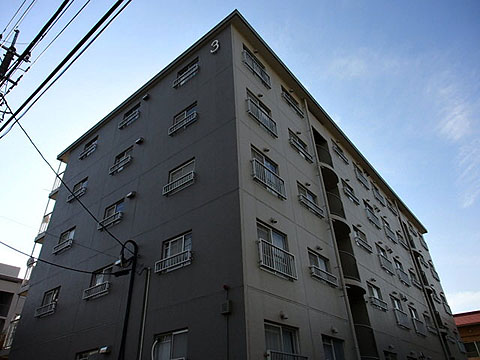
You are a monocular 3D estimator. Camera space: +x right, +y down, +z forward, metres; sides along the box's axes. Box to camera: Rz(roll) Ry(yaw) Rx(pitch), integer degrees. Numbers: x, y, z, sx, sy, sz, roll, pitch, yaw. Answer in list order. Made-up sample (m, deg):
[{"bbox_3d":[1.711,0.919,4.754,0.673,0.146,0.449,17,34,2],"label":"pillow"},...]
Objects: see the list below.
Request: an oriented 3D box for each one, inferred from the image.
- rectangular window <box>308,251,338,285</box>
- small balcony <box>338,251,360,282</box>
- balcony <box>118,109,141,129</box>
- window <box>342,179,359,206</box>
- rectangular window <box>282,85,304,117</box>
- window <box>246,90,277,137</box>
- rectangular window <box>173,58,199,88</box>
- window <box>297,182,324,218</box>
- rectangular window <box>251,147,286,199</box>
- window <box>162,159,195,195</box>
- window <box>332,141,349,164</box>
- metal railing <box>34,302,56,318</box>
[{"bbox_3d":[2.786,2.977,11.753,0.200,0.990,1.640,-26,-41,30],"label":"rectangular window"},{"bbox_3d":[4.594,3.599,14.299,0.500,1.070,1.750,-26,-40,31],"label":"small balcony"},{"bbox_3d":[-5.357,-2.913,16.865,1.530,0.290,0.200,-26,-40,31],"label":"balcony"},{"bbox_3d":[5.770,0.639,18.191,0.176,0.999,1.620,-26,-41,30],"label":"window"},{"bbox_3d":[2.518,-3.679,16.480,0.219,0.994,1.775,-26,-40,30],"label":"rectangular window"},{"bbox_3d":[0.787,-2.480,12.862,0.176,1.418,1.607,-26,-41,30],"label":"window"},{"bbox_3d":[-2.231,-4.540,14.688,1.420,1.020,0.200,-26,-41,30],"label":"rectangular window"},{"bbox_3d":[2.686,0.759,13.333,0.176,0.999,1.607,-26,-41,30],"label":"window"},{"bbox_3d":[0.933,-0.260,11.510,0.219,1.394,1.716,-26,-40,30],"label":"rectangular window"},{"bbox_3d":[-2.046,-0.086,11.838,1.404,1.019,0.219,-26,-40,30],"label":"window"},{"bbox_3d":[5.575,-1.562,19.411,0.200,1.070,1.550,-26,-41,30],"label":"window"},{"bbox_3d":[-7.702,5.218,13.717,1.431,0.378,0.135,-26,-41,30],"label":"metal railing"}]

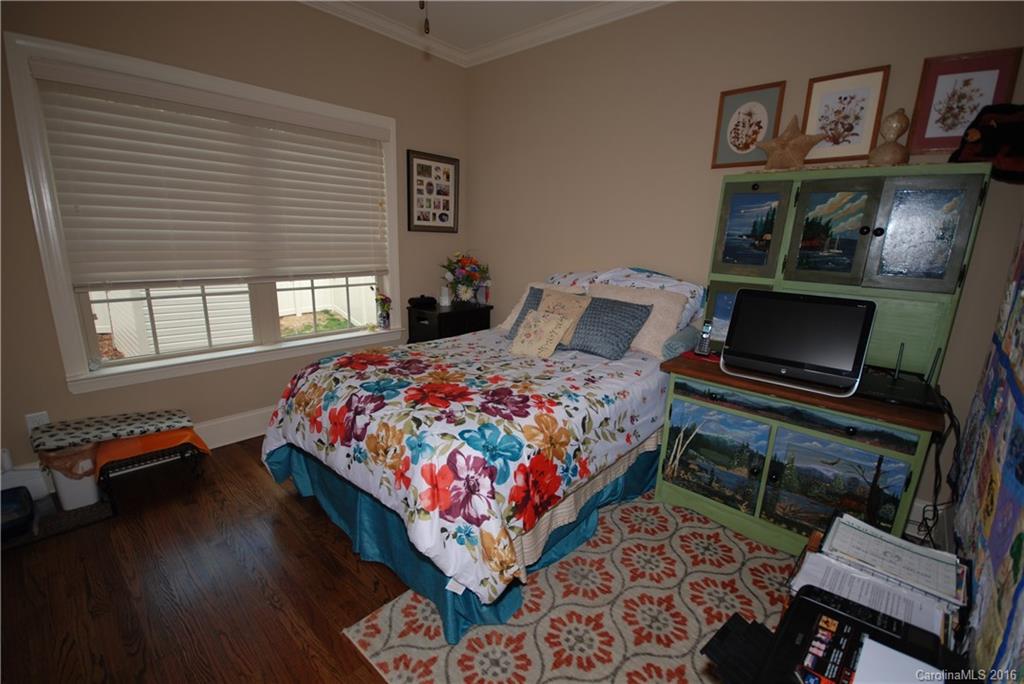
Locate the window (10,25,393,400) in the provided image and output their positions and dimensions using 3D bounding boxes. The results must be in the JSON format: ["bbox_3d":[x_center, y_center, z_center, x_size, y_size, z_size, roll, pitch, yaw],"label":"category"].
[{"bbox_3d":[-1.483,-0.652,2.608,0.100,1.585,1.892,13,17,40],"label":"window"}]

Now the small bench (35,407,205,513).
[{"bbox_3d":[-1.897,0.564,2.102,0.383,0.380,0.583,13,17,40],"label":"small bench"}]

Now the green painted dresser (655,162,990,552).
[{"bbox_3d":[1.288,0.062,1.963,0.962,1.593,0.689,12,17,38],"label":"green painted dresser"}]

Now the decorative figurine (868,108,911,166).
[{"bbox_3d":[1.720,-0.911,1.930,0.145,0.235,0.140,13,17,39],"label":"decorative figurine"}]

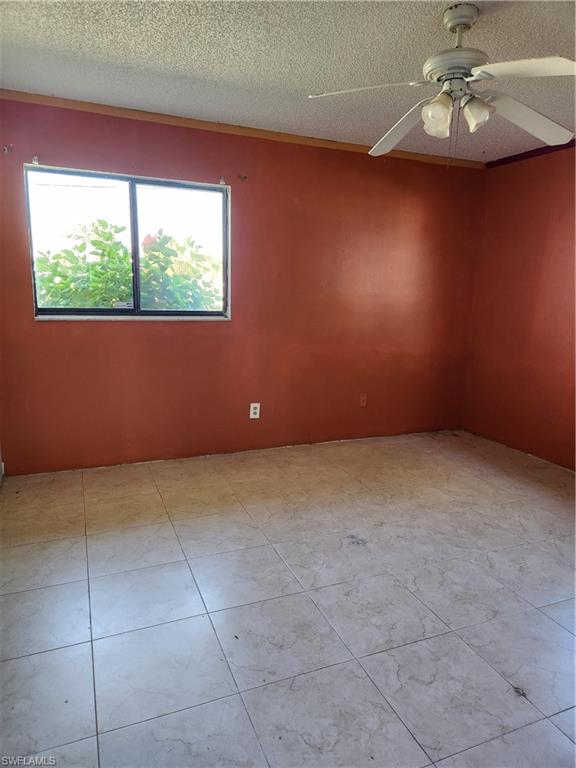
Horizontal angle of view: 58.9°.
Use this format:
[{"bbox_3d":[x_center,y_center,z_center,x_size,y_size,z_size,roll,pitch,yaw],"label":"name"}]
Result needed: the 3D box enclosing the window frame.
[{"bbox_3d":[-1.048,-0.933,3.560,1.340,0.970,0.100,-3,12,-23],"label":"window frame"}]

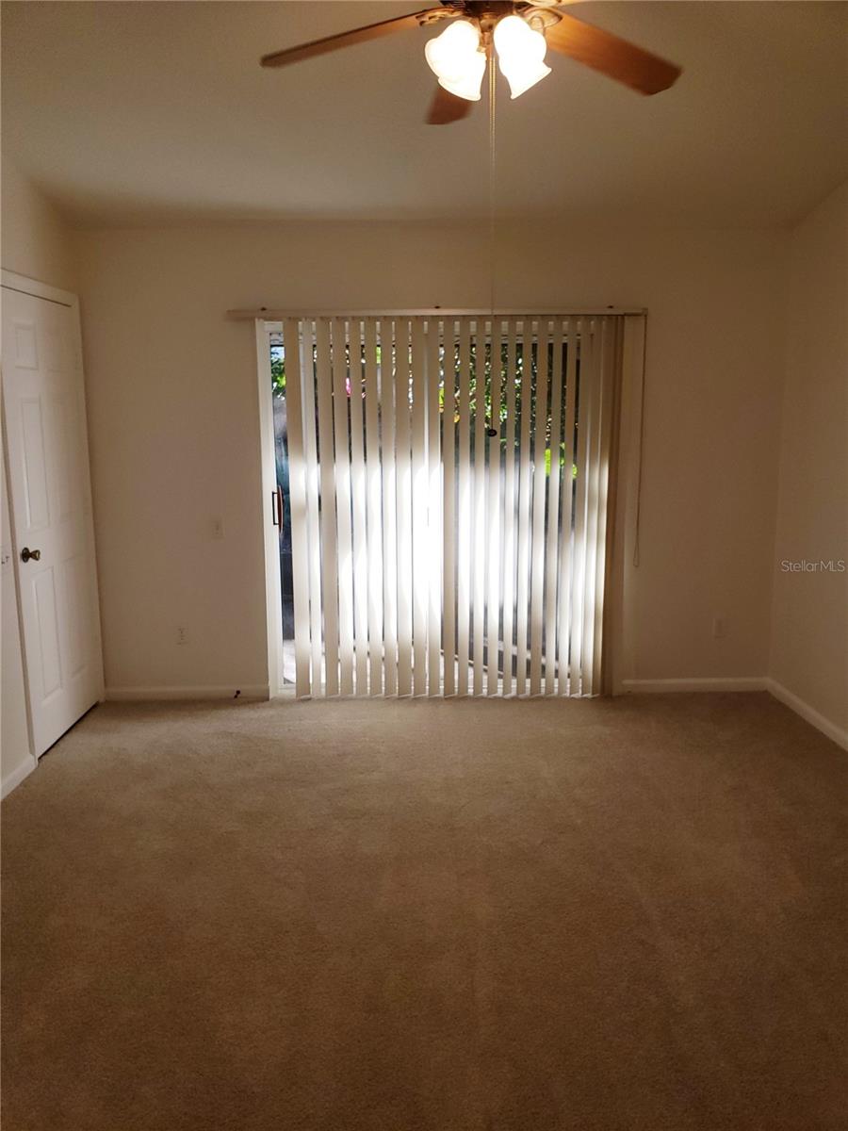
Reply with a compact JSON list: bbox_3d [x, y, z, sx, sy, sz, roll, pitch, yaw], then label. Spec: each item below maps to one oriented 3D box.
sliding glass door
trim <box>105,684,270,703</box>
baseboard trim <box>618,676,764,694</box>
[{"bbox_3d":[0.124,-0.274,4.451,1.847,2.003,0.120,-1,10,-1],"label":"sliding glass door"},{"bbox_3d":[-1.280,0.690,4.578,0.888,0.080,0.016,-1,10,-1],"label":"trim"},{"bbox_3d":[1.480,0.660,4.630,0.812,0.080,0.016,-1,10,-1],"label":"baseboard trim"}]

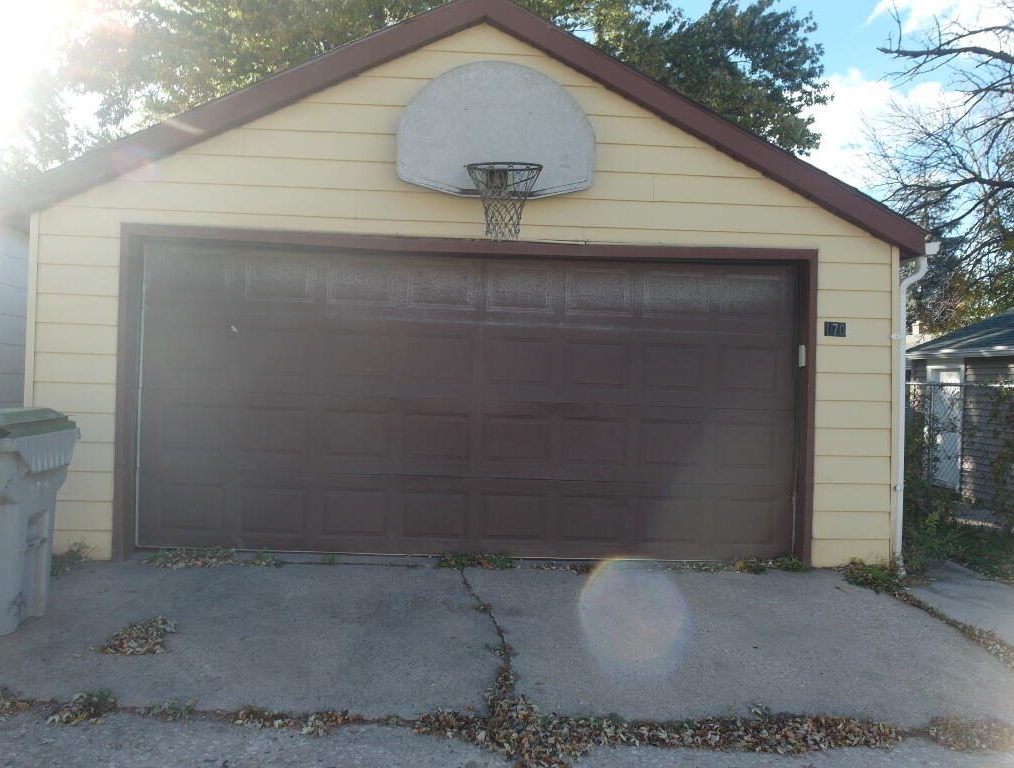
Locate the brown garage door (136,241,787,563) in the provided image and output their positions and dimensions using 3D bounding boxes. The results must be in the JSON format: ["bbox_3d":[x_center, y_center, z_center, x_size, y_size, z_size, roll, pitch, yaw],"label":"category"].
[{"bbox_3d":[-0.228,0.125,5.247,4.860,2.240,0.070,1,0,-3],"label":"brown garage door"}]

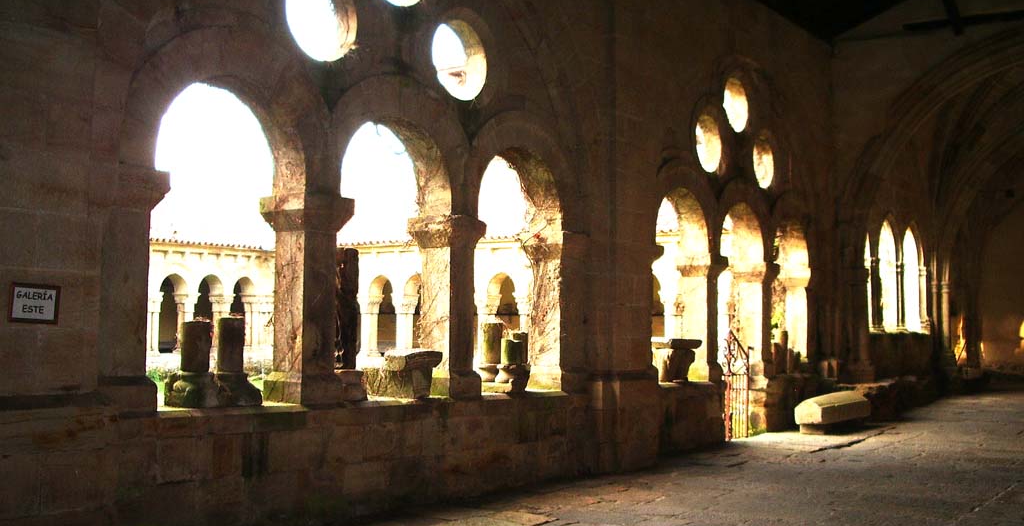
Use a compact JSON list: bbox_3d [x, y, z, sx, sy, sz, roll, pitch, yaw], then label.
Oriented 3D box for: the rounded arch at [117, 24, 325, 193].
[{"bbox_3d":[-2.224,-1.174,7.860,0.420,1.170,1.880,-3,-5,36],"label":"rounded arch"}]

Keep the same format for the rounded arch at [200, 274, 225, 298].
[{"bbox_3d":[-9.549,0.710,32.354,0.600,0.720,0.900,-3,-5,36],"label":"rounded arch"}]

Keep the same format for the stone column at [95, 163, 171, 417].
[{"bbox_3d":[-2.793,0.186,7.311,0.450,1.730,0.500,-3,-5,37],"label":"stone column"}]

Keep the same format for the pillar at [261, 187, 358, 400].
[{"bbox_3d":[-1.744,0.308,8.755,0.560,1.740,0.540,-3,-5,37],"label":"pillar"}]

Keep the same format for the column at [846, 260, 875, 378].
[{"bbox_3d":[6.275,1.072,18.853,0.380,2.150,0.500,-3,-5,37],"label":"column"}]

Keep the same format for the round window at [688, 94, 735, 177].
[{"bbox_3d":[2.674,-1.744,14.751,0.400,1.100,1.100,-3,-5,37],"label":"round window"}]

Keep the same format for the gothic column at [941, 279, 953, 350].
[{"bbox_3d":[9.736,1.154,23.200,0.250,1.570,0.250,-3,-5,36],"label":"gothic column"}]

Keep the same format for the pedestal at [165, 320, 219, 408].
[{"bbox_3d":[-2.447,0.785,7.919,0.310,0.640,0.310,-3,-5,37],"label":"pedestal"}]

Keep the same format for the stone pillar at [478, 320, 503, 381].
[{"bbox_3d":[-0.212,0.940,10.950,0.300,0.635,0.300,0,-4,0],"label":"stone pillar"}]

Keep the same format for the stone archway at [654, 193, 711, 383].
[{"bbox_3d":[2.098,0.308,13.902,0.450,2.600,1.520,-3,-5,37],"label":"stone archway"}]

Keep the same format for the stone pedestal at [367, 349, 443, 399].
[{"bbox_3d":[-1.034,1.056,9.834,0.500,0.460,0.520,-3,-5,37],"label":"stone pedestal"}]

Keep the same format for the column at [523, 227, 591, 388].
[{"bbox_3d":[0.529,0.544,11.741,0.540,1.760,0.660,-3,-5,37],"label":"column"}]

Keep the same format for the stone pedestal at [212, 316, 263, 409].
[{"bbox_3d":[-2.189,0.759,8.111,0.350,0.710,0.350,-3,-5,36],"label":"stone pedestal"}]

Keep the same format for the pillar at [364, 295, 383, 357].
[{"bbox_3d":[-4.195,1.910,31.136,0.420,1.820,0.550,-3,-5,37],"label":"pillar"}]

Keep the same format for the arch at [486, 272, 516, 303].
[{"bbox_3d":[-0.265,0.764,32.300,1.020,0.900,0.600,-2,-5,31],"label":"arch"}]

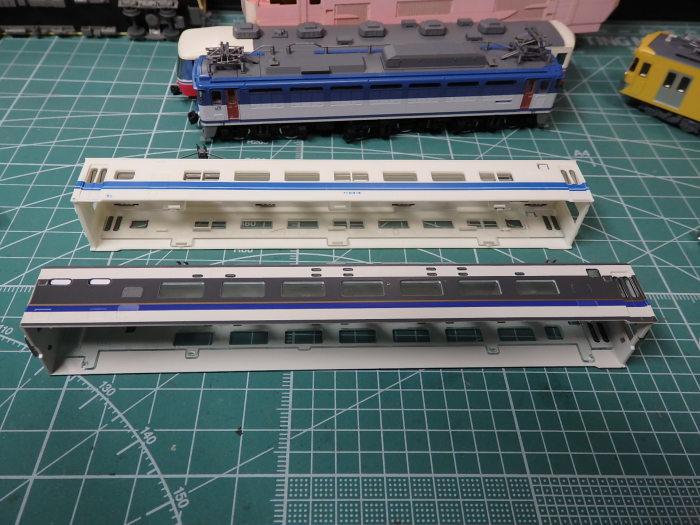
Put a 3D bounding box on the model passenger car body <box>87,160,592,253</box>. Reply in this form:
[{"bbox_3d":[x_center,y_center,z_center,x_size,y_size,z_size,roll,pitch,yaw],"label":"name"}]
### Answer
[{"bbox_3d":[-0.003,-0.017,0.152,0.135,0.019,0.019,0,48,-4],"label":"model passenger car body"}]

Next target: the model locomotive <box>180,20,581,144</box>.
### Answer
[{"bbox_3d":[0.011,-0.060,0.186,0.125,0.029,0.019,-4,48,-6],"label":"model locomotive"}]

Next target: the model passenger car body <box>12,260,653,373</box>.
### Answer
[{"bbox_3d":[-0.001,0.012,0.126,0.134,0.019,0.018,0,48,-3],"label":"model passenger car body"}]

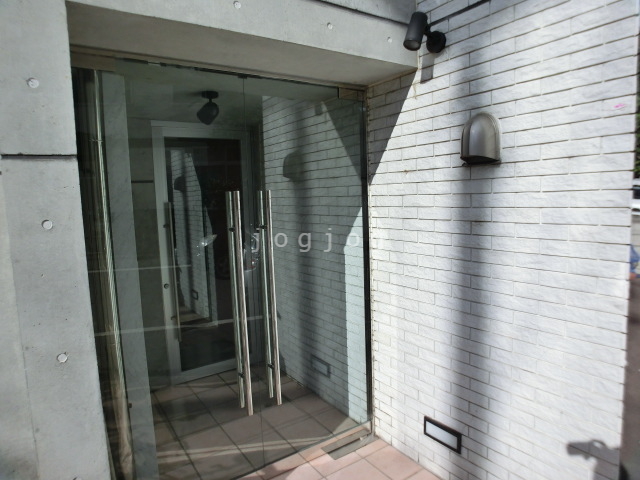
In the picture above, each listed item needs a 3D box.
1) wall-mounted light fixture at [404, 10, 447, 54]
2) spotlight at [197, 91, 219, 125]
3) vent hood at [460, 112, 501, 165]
[{"bbox_3d":[0.518,-1.036,1.946,0.226,0.179,0.110,-7,8,-35],"label":"wall-mounted light fixture"},{"bbox_3d":[-0.730,-0.859,2.540,0.147,0.218,0.107,-4,6,-15],"label":"spotlight"},{"bbox_3d":[0.738,-0.481,1.832,0.101,0.247,0.195,-7,8,-35],"label":"vent hood"}]

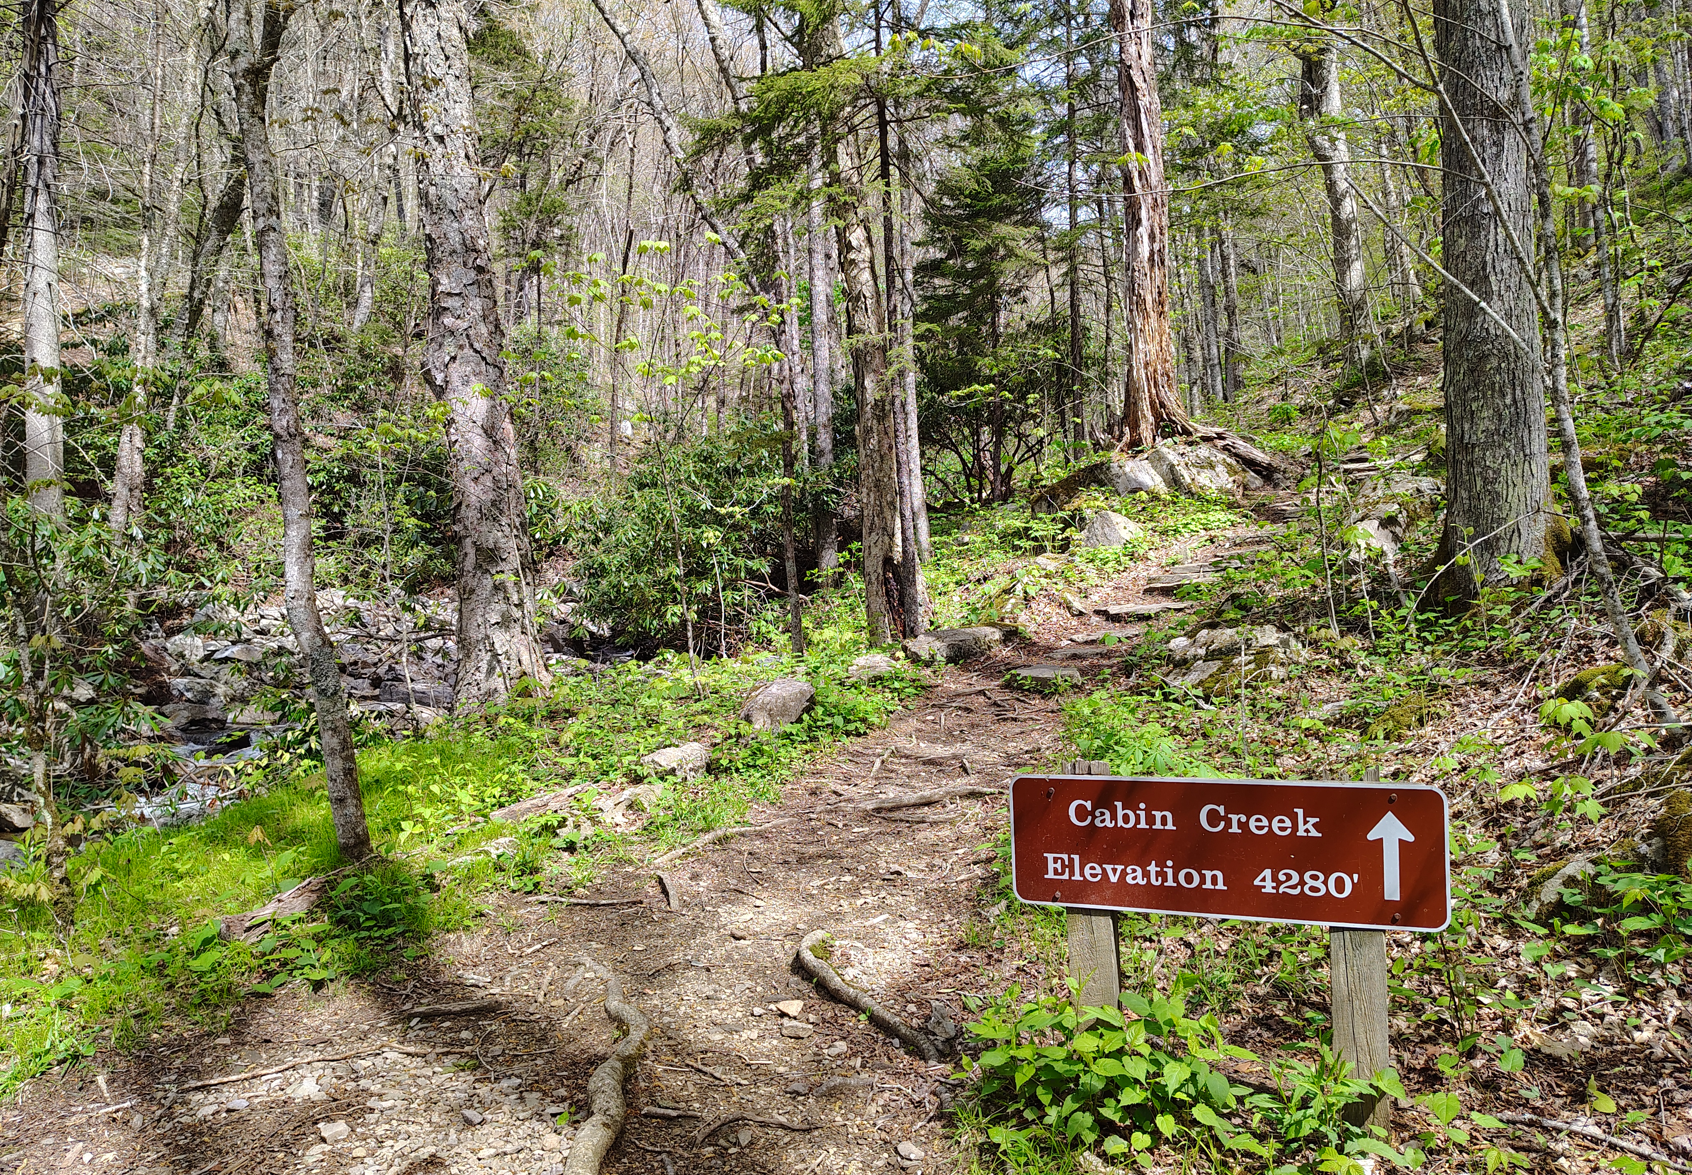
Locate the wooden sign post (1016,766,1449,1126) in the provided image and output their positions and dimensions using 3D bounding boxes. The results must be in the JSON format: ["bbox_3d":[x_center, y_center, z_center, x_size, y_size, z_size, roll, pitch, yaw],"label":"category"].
[{"bbox_3d":[0.737,0.677,2.305,0.798,0.660,0.111,-2,1,22],"label":"wooden sign post"}]

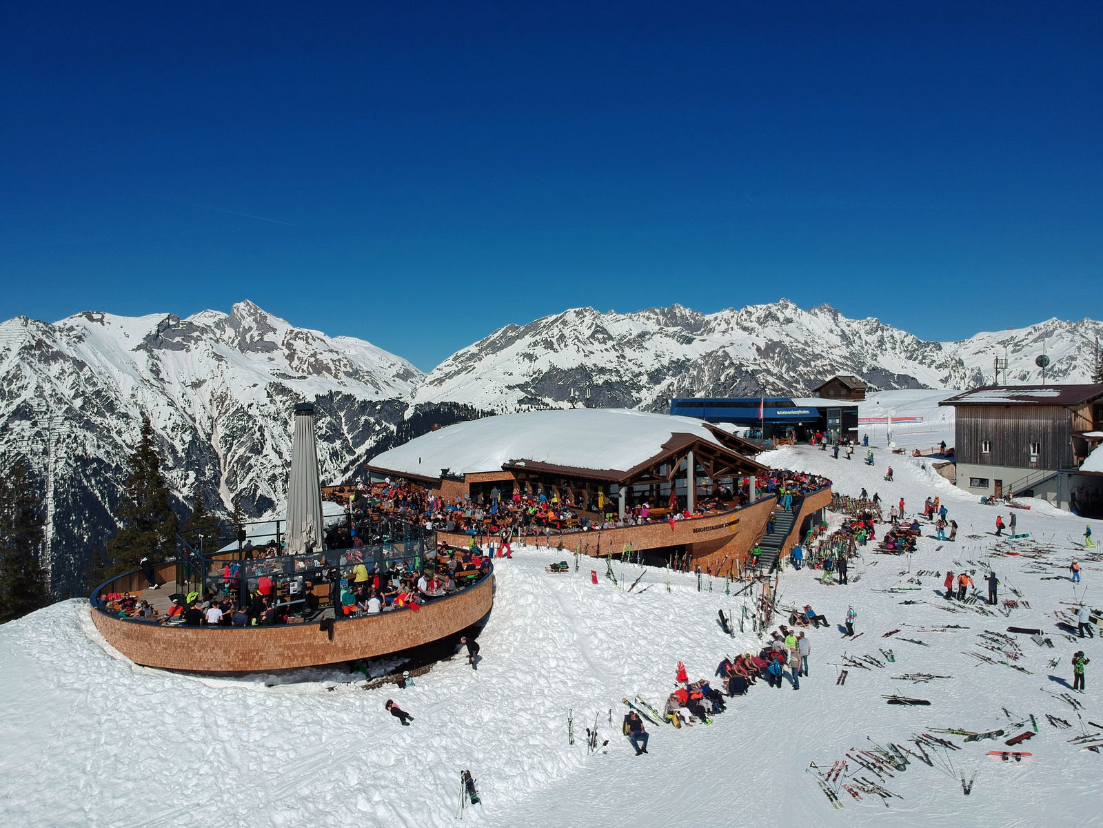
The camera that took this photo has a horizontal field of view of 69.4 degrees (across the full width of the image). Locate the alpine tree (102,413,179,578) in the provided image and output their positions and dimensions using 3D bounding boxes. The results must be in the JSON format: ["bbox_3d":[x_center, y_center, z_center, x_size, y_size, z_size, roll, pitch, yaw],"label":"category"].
[{"bbox_3d":[-25.719,5.706,50.000,4.600,11.300,4.600,-1,1,-27],"label":"alpine tree"}]

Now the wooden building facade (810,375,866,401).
[{"bbox_3d":[57.897,-5.054,160.000,6.800,5.000,8.400,-1,1,-42],"label":"wooden building facade"}]

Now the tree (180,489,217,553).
[{"bbox_3d":[-24.807,8.330,56.000,2.700,6.000,2.700,0,1,-24],"label":"tree"}]

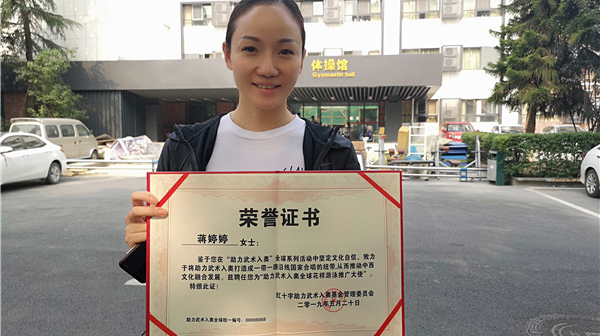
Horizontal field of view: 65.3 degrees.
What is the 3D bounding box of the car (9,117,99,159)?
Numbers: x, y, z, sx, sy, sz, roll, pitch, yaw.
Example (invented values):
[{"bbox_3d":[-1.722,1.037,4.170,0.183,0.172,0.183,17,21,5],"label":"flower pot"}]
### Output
[{"bbox_3d":[-10.846,-1.303,21.120,1.640,1.910,4.050,1,5,8],"label":"car"}]

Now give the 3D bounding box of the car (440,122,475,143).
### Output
[{"bbox_3d":[8.855,-1.674,25.750,1.750,1.580,4.200,1,5,12],"label":"car"}]

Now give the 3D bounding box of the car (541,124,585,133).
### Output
[{"bbox_3d":[14.255,-1.556,25.156,1.780,1.480,4.500,1,5,12],"label":"car"}]

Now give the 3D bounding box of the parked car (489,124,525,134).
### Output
[{"bbox_3d":[11.555,-1.599,25.555,1.770,1.480,4.450,1,5,12],"label":"parked car"}]

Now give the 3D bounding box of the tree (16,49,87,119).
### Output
[{"bbox_3d":[-13.240,-3.404,24.801,3.400,5.500,3.300,1,5,12],"label":"tree"}]

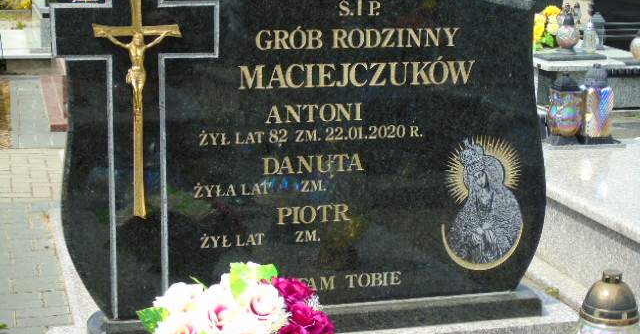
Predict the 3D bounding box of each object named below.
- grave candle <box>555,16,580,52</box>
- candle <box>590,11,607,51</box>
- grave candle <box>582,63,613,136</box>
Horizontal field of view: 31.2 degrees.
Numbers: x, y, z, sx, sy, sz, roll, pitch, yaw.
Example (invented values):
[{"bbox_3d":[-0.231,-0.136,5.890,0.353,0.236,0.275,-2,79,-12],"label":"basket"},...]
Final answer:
[{"bbox_3d":[2.038,-1.087,9.400,0.195,0.305,0.195,-3,12,-15],"label":"grave candle"},{"bbox_3d":[2.405,-1.179,9.900,0.130,0.325,0.130,-3,12,-15],"label":"candle"},{"bbox_3d":[1.295,-0.296,5.350,0.145,0.350,0.145,-3,12,-15],"label":"grave candle"}]

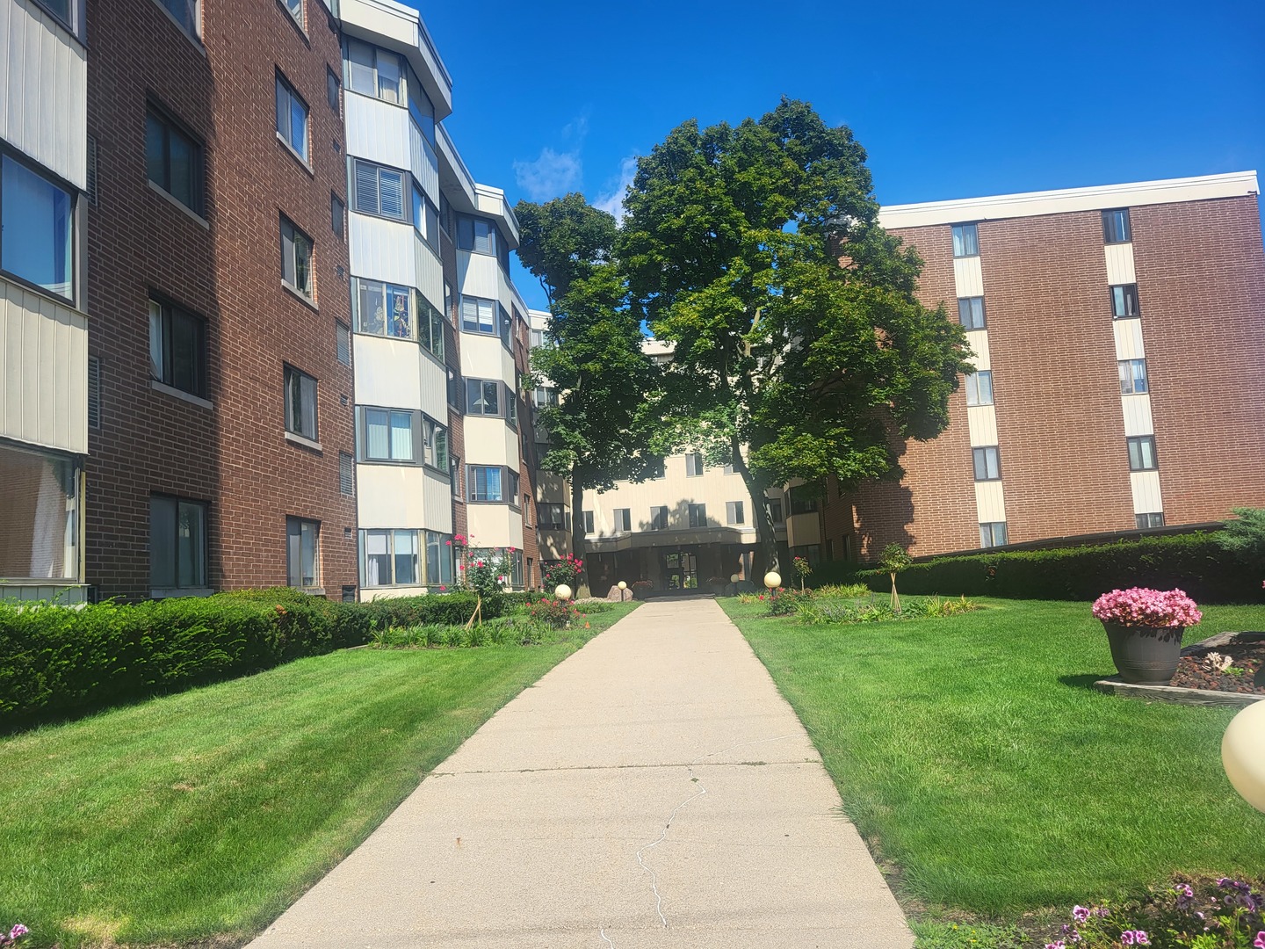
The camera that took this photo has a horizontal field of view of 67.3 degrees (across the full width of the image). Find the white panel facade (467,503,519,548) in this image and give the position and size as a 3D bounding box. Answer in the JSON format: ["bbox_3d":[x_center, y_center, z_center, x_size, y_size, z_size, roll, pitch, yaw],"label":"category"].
[{"bbox_3d":[-3.994,1.581,28.743,0.700,1.340,2.750,-7,-7,30],"label":"white panel facade"}]

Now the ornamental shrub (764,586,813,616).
[{"bbox_3d":[3.439,2.806,20.995,1.020,0.640,0.950,-4,-6,0],"label":"ornamental shrub"}]

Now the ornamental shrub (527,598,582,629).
[{"bbox_3d":[-1.747,3.138,21.396,1.200,0.720,1.100,-4,-6,0],"label":"ornamental shrub"}]

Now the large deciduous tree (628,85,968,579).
[{"bbox_3d":[5.384,-4.495,31.660,11.200,15.600,10.500,-4,-6,0],"label":"large deciduous tree"}]

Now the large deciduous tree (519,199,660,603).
[{"bbox_3d":[-1.731,-3.025,36.576,5.800,15.300,5.800,-4,-6,0],"label":"large deciduous tree"}]

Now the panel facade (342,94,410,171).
[{"bbox_3d":[-5.263,-7.082,19.650,1.420,1.340,0.150,2,-9,-43],"label":"panel facade"}]

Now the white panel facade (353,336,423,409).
[{"bbox_3d":[-4.922,-2.034,19.082,1.420,1.340,0.150,2,-9,-43],"label":"white panel facade"}]

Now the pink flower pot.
[{"bbox_3d":[4.123,1.434,7.660,0.660,0.500,0.660,-7,-7,28],"label":"pink flower pot"}]

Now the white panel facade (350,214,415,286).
[{"bbox_3d":[-5.087,-4.583,19.369,1.420,1.340,0.150,2,-9,-43],"label":"white panel facade"}]

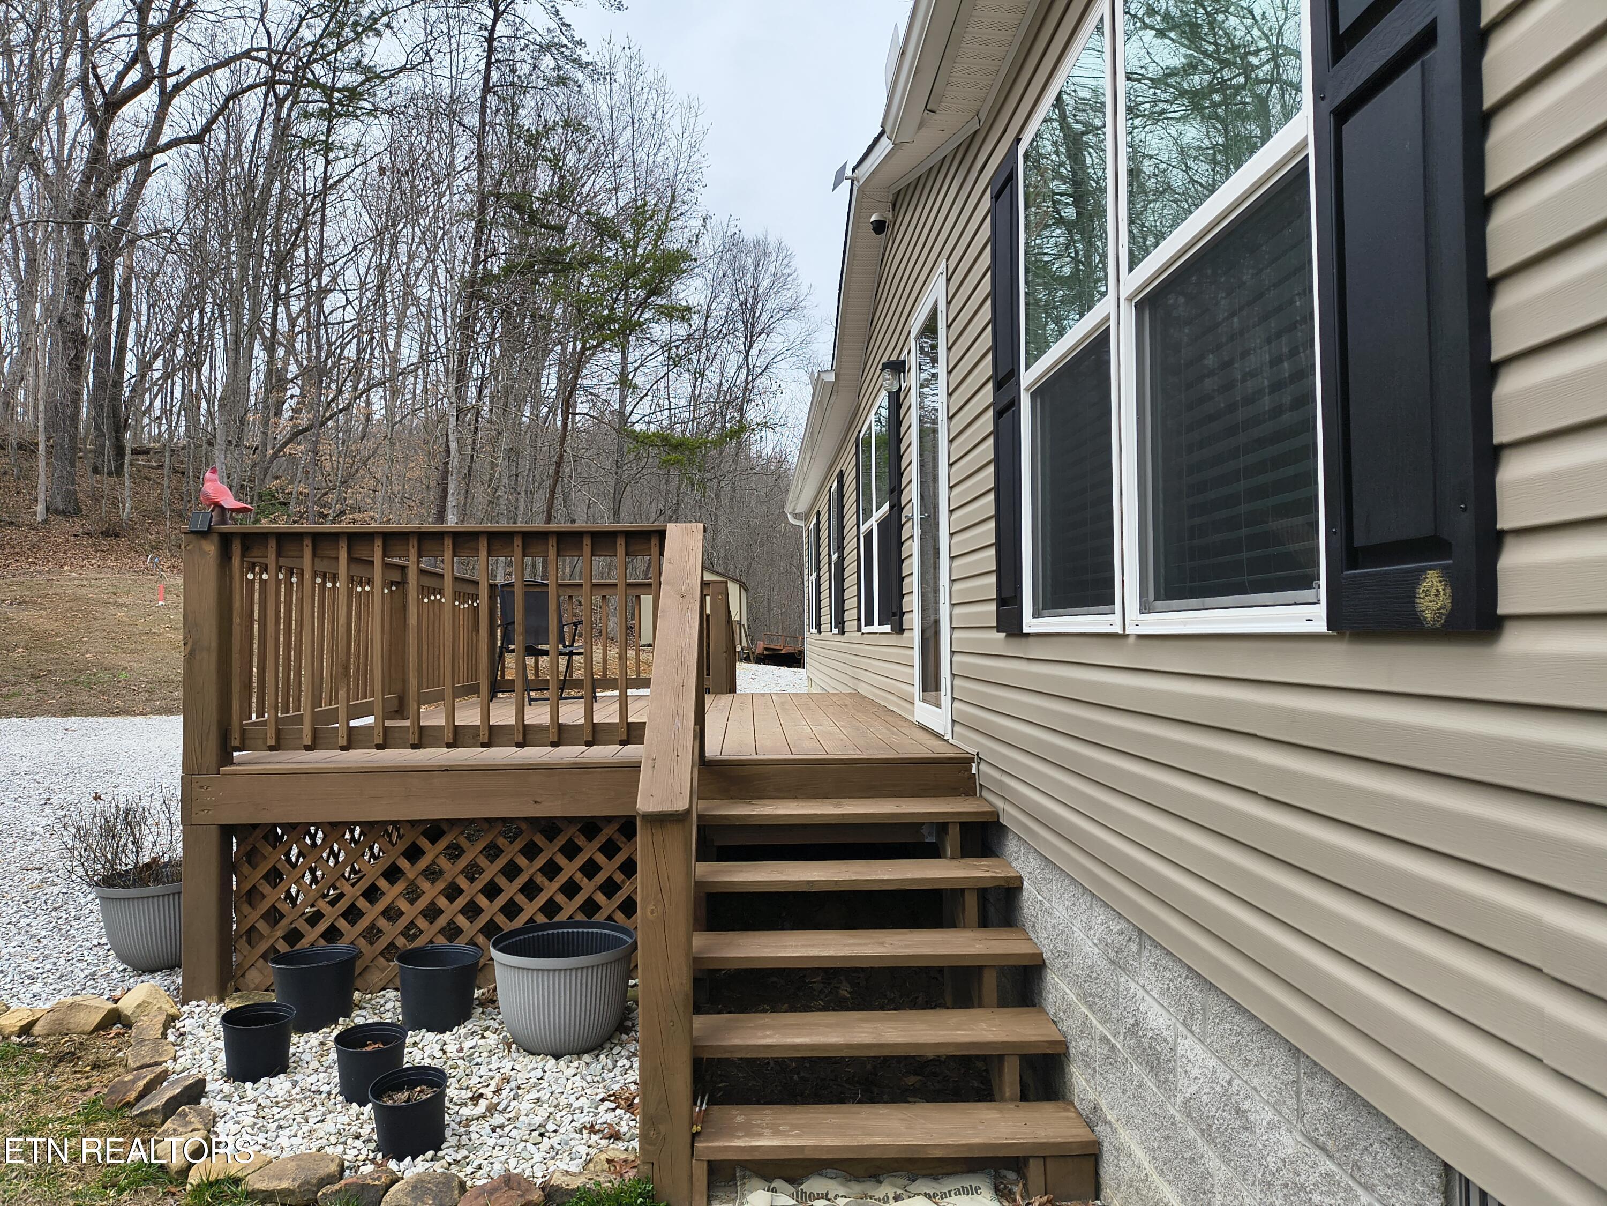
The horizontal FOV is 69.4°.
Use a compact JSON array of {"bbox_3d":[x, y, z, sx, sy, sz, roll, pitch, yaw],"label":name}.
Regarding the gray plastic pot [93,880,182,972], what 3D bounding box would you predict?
[{"bbox_3d":[-2.828,1.396,5.100,0.520,0.385,0.520,0,-1,-3],"label":"gray plastic pot"}]

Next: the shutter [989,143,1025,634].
[{"bbox_3d":[0.704,-0.703,3.960,0.030,1.610,0.363,0,-1,-3],"label":"shutter"}]

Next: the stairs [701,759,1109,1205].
[{"bbox_3d":[0.220,1.169,3.945,1.155,1.143,1.310,0,-1,-3],"label":"stairs"}]

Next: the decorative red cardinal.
[{"bbox_3d":[-2.249,-0.418,4.520,0.230,0.225,0.120,-1,-2,23],"label":"decorative red cardinal"}]

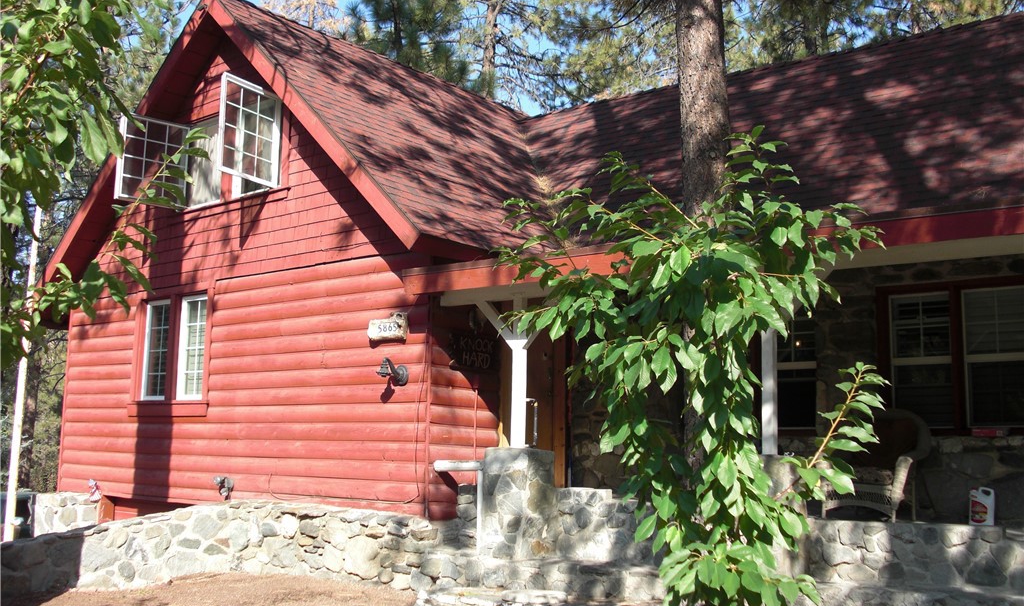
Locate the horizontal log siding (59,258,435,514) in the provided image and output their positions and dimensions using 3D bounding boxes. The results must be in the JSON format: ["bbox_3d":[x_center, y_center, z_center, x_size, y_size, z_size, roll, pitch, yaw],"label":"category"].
[{"bbox_3d":[-3.807,1.133,13.871,7.986,2.912,0.250,-6,-10,40],"label":"horizontal log siding"}]

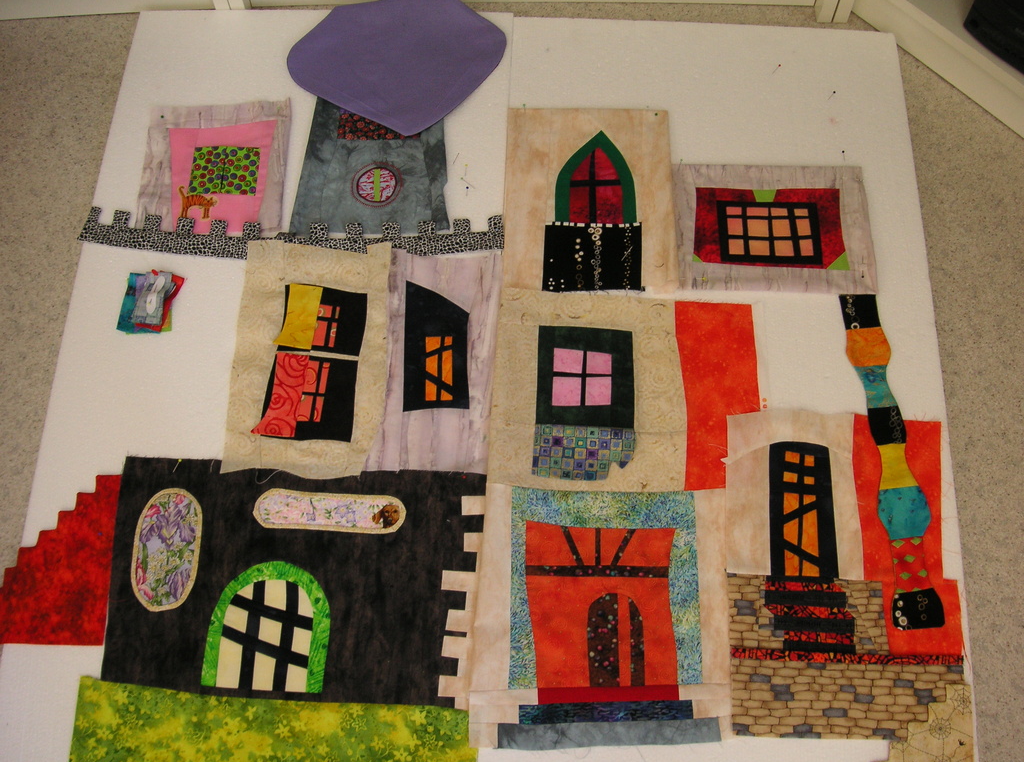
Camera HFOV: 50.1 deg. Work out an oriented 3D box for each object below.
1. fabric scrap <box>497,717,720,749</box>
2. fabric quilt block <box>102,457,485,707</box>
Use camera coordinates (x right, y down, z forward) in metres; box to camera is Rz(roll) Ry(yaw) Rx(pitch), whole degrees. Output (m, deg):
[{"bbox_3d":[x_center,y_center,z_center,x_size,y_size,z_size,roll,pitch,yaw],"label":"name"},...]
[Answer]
[{"bbox_3d":[0.114,0.413,1.285,0.260,0.006,0.031,-1,68,0],"label":"fabric scrap"},{"bbox_3d":[-0.276,0.242,1.361,0.465,0.006,0.293,3,68,2],"label":"fabric quilt block"}]

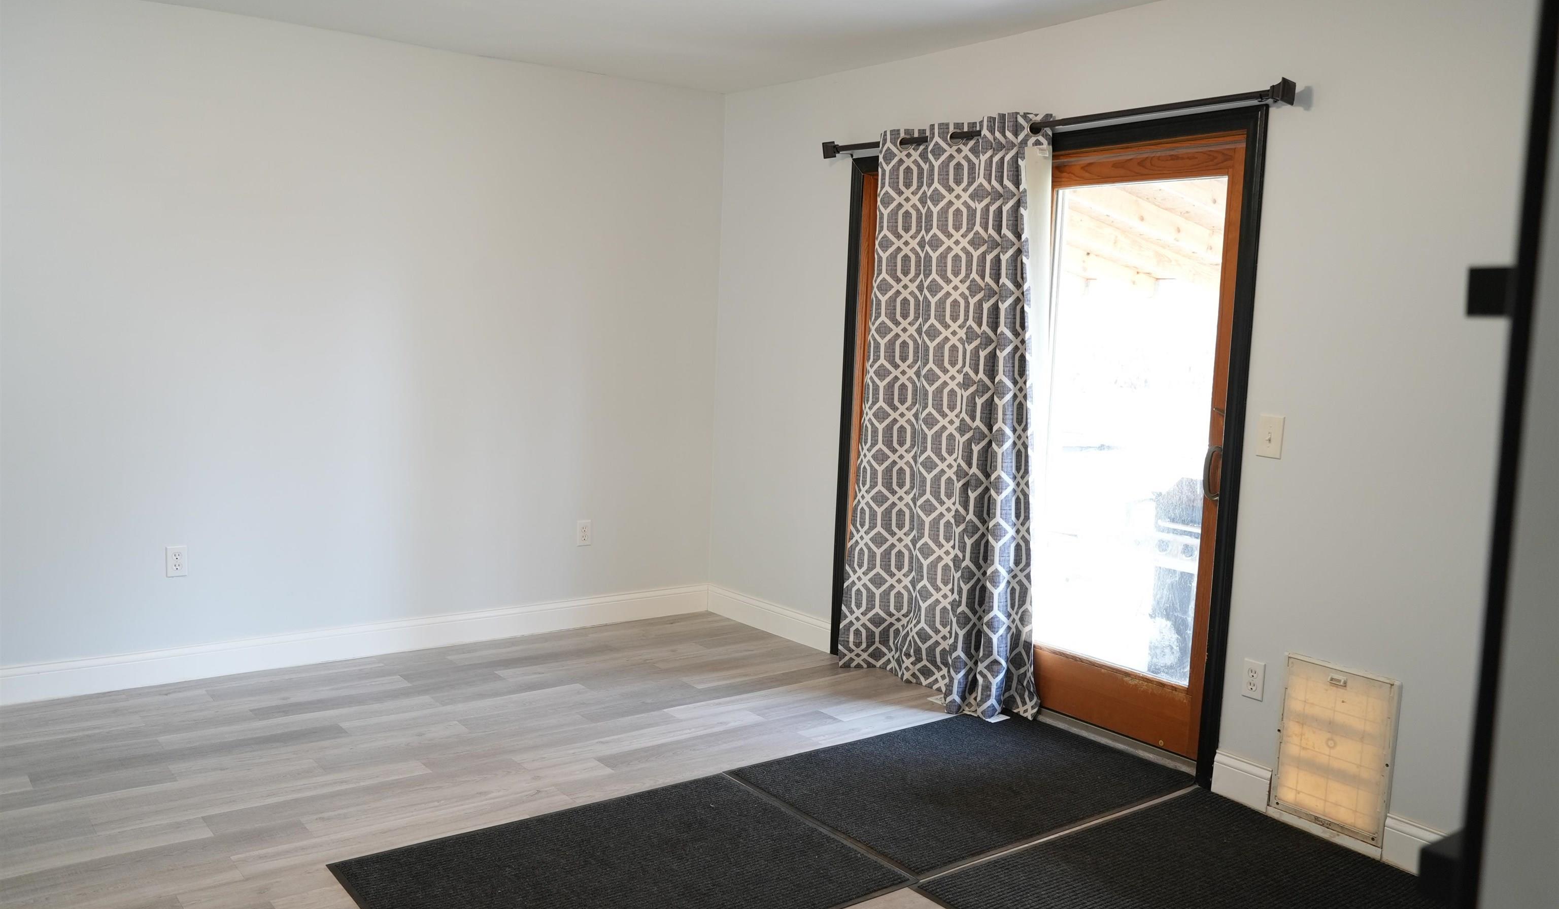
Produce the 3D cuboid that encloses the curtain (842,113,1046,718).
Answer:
[{"bbox_3d":[0.583,-0.138,4.640,0.145,2.130,0.980,-3,8,-36],"label":"curtain"}]

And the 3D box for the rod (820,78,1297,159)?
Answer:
[{"bbox_3d":[0.812,-1.116,4.290,0.125,0.085,2.090,-3,8,-36],"label":"rod"}]

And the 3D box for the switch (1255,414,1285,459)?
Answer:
[{"bbox_3d":[1.418,-0.052,3.638,0.014,0.124,0.078,-3,8,-36],"label":"switch"}]

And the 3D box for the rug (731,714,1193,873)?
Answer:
[{"bbox_3d":[0.588,1.006,3.951,1.235,0.010,0.865,-3,8,-36],"label":"rug"}]

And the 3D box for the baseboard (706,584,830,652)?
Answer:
[{"bbox_3d":[-0.074,0.738,5.698,0.016,0.136,0.950,-3,8,-36],"label":"baseboard"}]

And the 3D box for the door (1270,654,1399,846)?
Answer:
[{"bbox_3d":[1.541,0.825,3.515,0.030,0.467,0.336,-3,8,-36],"label":"door"}]

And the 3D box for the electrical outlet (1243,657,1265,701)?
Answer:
[{"bbox_3d":[1.398,0.667,3.711,0.008,0.115,0.070,-3,8,-36],"label":"electrical outlet"}]

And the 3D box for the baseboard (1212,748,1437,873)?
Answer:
[{"bbox_3d":[1.528,1.013,3.550,0.016,0.137,0.710,-3,8,-36],"label":"baseboard"}]

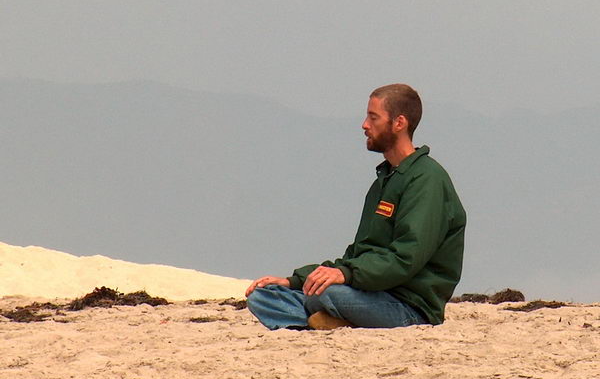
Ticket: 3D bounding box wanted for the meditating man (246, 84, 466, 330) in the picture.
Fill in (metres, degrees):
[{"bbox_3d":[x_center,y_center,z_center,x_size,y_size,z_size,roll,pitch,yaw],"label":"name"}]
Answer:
[{"bbox_3d":[0.251,0.060,18.600,0.730,0.885,0.710,0,-1,-21],"label":"meditating man"}]

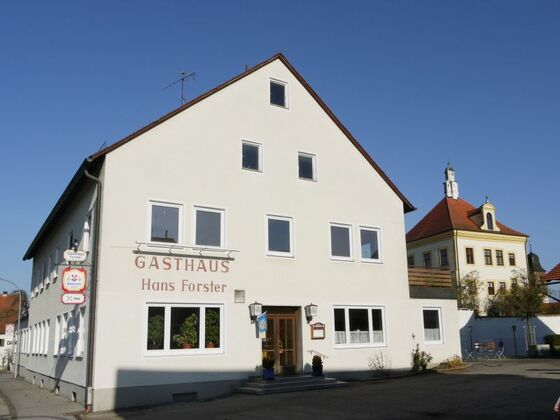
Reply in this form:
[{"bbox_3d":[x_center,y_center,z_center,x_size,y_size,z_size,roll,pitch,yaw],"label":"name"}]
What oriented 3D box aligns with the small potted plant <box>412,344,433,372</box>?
[{"bbox_3d":[5.317,5.540,17.502,0.600,0.970,0.500,7,-17,-30],"label":"small potted plant"}]

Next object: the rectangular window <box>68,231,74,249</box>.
[{"bbox_3d":[-7.716,1.377,17.347,0.140,1.320,1.100,8,-18,-32],"label":"rectangular window"}]

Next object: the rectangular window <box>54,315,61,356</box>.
[{"bbox_3d":[-8.312,4.678,17.559,0.140,1.460,1.150,8,-18,-32],"label":"rectangular window"}]

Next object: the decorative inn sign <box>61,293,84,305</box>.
[{"bbox_3d":[-6.176,2.663,14.036,0.662,0.313,0.100,8,-18,-32],"label":"decorative inn sign"}]

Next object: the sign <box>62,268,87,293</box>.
[{"bbox_3d":[-6.203,2.133,14.176,0.669,0.730,0.100,8,-18,-32],"label":"sign"}]

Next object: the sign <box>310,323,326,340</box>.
[{"bbox_3d":[1.372,4.338,16.774,0.639,0.592,0.100,8,-18,-32],"label":"sign"}]

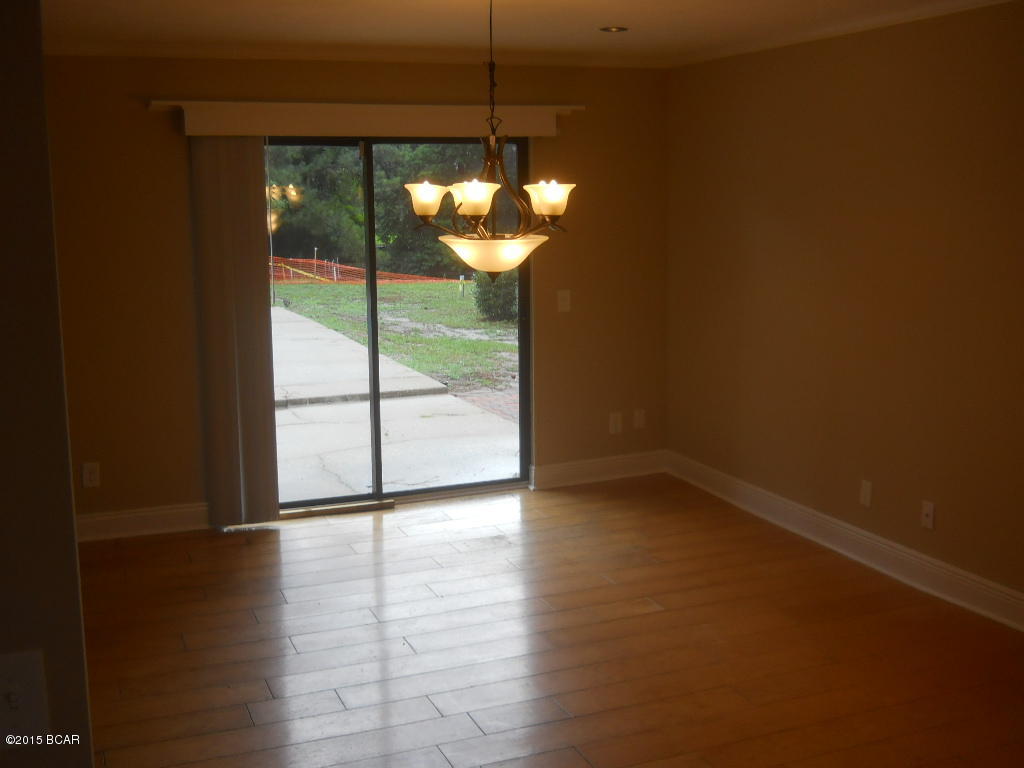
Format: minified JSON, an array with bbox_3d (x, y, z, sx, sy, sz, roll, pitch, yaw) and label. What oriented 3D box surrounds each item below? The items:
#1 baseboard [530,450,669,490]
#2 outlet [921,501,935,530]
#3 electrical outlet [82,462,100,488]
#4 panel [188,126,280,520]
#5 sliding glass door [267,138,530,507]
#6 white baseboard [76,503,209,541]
[{"bbox_3d":[0.514,0.501,6.429,0.900,0.143,0.018,-5,11,-22],"label":"baseboard"},{"bbox_3d":[1.737,0.549,4.571,0.010,0.116,0.072,-5,11,-22],"label":"outlet"},{"bbox_3d":[-2.058,0.447,5.358,0.072,0.116,0.010,-5,11,-22],"label":"electrical outlet"},{"bbox_3d":[-1.365,-0.252,5.427,0.360,1.950,0.100,-5,11,-22],"label":"panel"},{"bbox_3d":[-0.729,-0.334,5.838,1.780,1.980,0.100,-5,11,-22],"label":"sliding glass door"},{"bbox_3d":[-1.886,0.695,5.477,0.680,0.143,0.018,-5,11,-22],"label":"white baseboard"}]

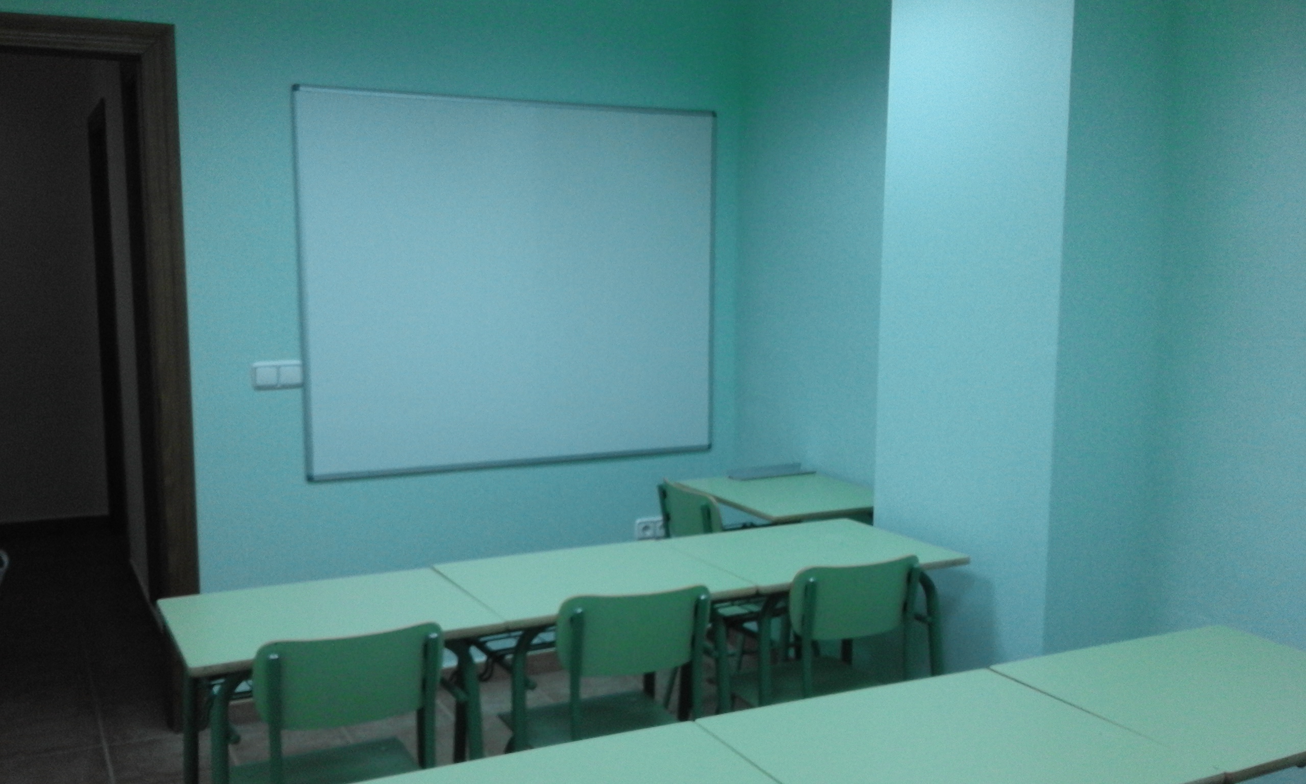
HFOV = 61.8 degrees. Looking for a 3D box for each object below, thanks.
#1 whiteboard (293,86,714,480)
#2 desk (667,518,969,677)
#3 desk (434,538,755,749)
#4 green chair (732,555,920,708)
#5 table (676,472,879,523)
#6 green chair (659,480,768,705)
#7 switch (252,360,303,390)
[{"bbox_3d":[-0.442,-0.368,3.774,1.477,1.254,0.025,-3,7,-24],"label":"whiteboard"},{"bbox_3d":[0.398,0.775,2.827,0.600,0.755,0.485,-3,7,-24],"label":"desk"},{"bbox_3d":[-0.143,0.802,2.572,0.600,0.755,0.485,-3,7,-24],"label":"desk"},{"bbox_3d":[0.364,0.770,2.625,0.380,0.810,0.480,-3,7,-25],"label":"green chair"},{"bbox_3d":[0.438,0.694,3.463,0.510,0.770,0.585,-3,7,-24],"label":"table"},{"bbox_3d":[0.289,0.682,3.388,0.480,0.810,0.385,-3,7,-24],"label":"green chair"},{"bbox_3d":[-1.191,-0.053,3.472,0.157,0.086,0.015,-3,7,-24],"label":"switch"}]

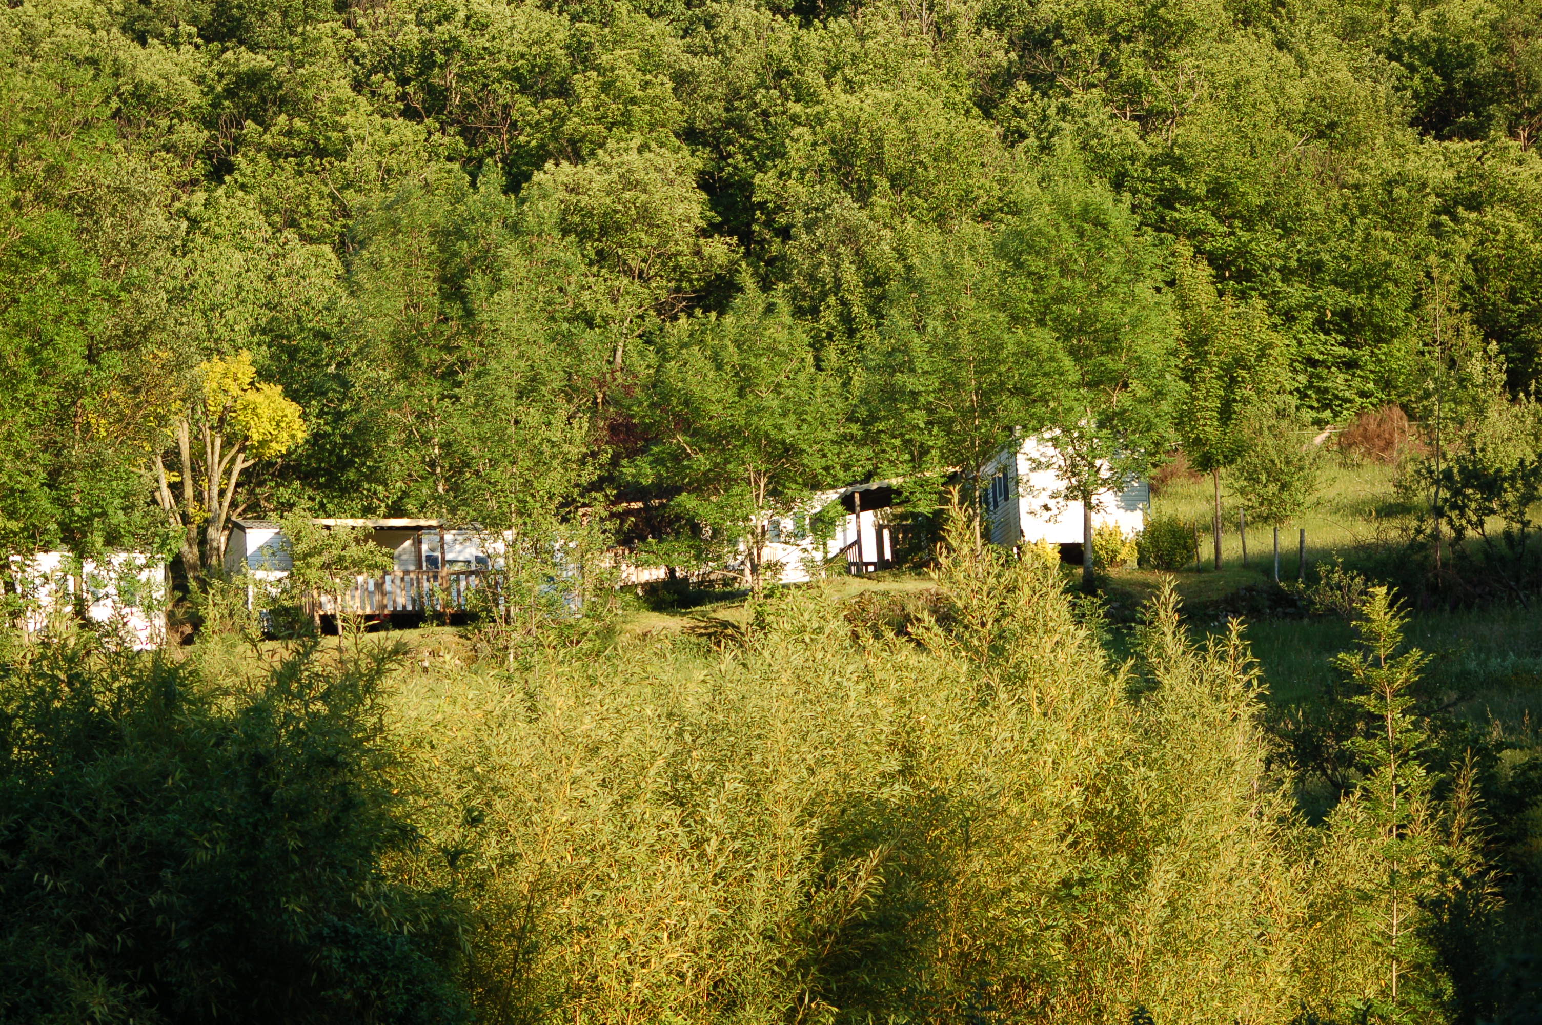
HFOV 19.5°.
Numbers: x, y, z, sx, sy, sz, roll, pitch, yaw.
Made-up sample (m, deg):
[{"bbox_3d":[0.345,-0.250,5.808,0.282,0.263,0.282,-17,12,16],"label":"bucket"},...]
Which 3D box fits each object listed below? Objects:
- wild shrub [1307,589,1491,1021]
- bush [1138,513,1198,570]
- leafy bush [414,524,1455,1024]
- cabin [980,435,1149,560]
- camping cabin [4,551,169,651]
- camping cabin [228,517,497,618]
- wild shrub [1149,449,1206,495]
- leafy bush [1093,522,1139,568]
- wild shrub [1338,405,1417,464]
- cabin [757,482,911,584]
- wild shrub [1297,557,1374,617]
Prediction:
[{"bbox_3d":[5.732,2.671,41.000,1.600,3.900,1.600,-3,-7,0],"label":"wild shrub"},{"bbox_3d":[9.452,0.688,107.000,1.350,1.300,1.350,-3,-7,0],"label":"bush"},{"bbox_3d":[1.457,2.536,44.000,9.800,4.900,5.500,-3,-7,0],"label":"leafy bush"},{"bbox_3d":[6.919,-0.357,111.000,3.200,3.000,6.500,-1,-7,-9],"label":"cabin"},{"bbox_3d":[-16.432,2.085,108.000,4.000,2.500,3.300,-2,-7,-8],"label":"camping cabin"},{"bbox_3d":[-9.613,1.422,110.500,7.400,2.800,3.800,-1,-7,-14],"label":"camping cabin"},{"bbox_3d":[10.884,-1.103,121.000,1.550,1.200,1.500,-3,-7,0],"label":"wild shrub"},{"bbox_3d":[8.180,0.771,106.500,1.050,1.050,1.000,-3,-7,0],"label":"leafy bush"},{"bbox_3d":[17.008,-2.196,126.000,2.100,1.600,1.900,-3,-7,0],"label":"wild shrub"},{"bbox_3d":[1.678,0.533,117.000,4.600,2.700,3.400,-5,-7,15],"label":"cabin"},{"bbox_3d":[12.659,1.679,101.000,1.600,1.350,1.500,-3,-7,0],"label":"wild shrub"}]

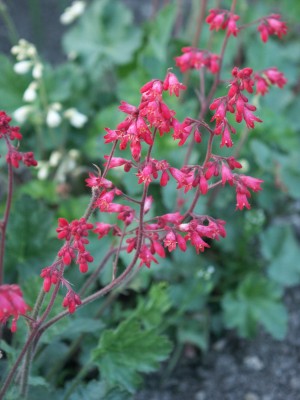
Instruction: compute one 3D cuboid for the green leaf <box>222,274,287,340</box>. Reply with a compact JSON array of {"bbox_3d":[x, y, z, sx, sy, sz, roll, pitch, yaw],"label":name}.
[{"bbox_3d":[0.064,0.064,0.860,0.040,0.022,0.036,0,32,0],"label":"green leaf"}]

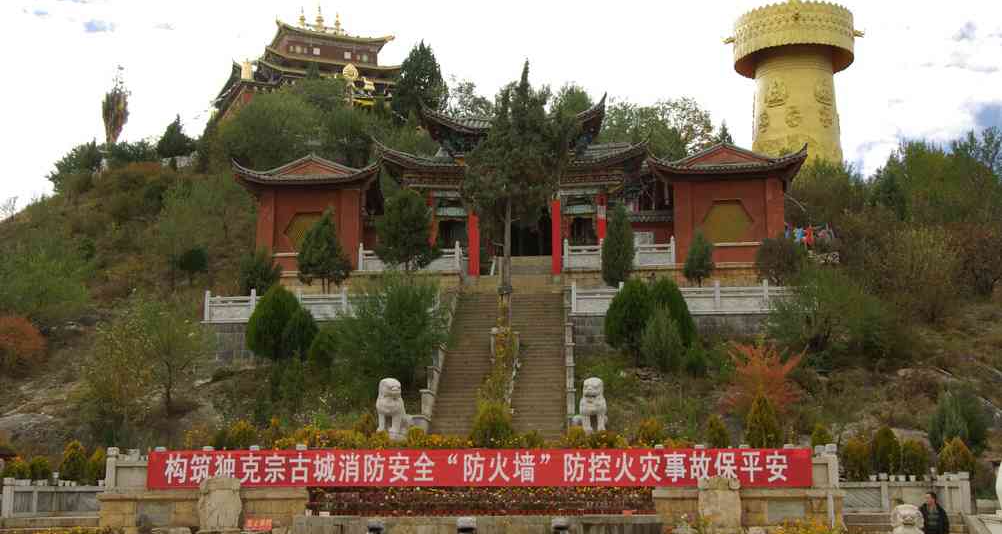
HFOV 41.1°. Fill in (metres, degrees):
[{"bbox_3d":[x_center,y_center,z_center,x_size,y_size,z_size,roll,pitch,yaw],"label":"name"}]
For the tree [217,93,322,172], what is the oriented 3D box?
[{"bbox_3d":[-13.413,-7.759,77.000,6.000,5.004,6.000,1,-10,-10],"label":"tree"}]

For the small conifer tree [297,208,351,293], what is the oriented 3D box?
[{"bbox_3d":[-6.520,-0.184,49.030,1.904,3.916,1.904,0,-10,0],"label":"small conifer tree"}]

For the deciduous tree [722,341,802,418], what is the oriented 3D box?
[{"bbox_3d":[7.347,3.189,37.500,2.250,2.250,2.100,-1,-10,3],"label":"deciduous tree"}]

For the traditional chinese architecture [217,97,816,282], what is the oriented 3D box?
[{"bbox_3d":[0.807,-3.038,51.000,20.700,7.300,8.000,-1,-10,6],"label":"traditional chinese architecture"}]

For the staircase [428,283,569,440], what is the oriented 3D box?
[{"bbox_3d":[0.196,2.754,43.252,4.100,6.100,10.700,-1,-10,3],"label":"staircase"}]

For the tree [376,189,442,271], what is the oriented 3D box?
[{"bbox_3d":[-3.039,-1.091,43.755,2.196,3.039,2.087,0,-10,0],"label":"tree"}]

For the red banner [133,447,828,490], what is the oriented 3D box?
[{"bbox_3d":[-0.422,4.066,26.800,13.300,0.780,0.080,-1,-10,3],"label":"red banner"}]

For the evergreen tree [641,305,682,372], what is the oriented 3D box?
[{"bbox_3d":[4.709,2.134,39.364,1.239,1.956,1.177,0,-10,0],"label":"evergreen tree"}]

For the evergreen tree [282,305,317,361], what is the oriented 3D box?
[{"bbox_3d":[-6.279,2.098,41.800,1.150,1.750,1.150,-1,-10,3],"label":"evergreen tree"}]

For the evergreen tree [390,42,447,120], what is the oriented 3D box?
[{"bbox_3d":[-5.496,-12.104,90.000,3.911,6.583,3.911,0,-10,-3],"label":"evergreen tree"}]

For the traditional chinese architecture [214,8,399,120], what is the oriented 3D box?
[{"bbox_3d":[-15.398,-15.734,112.000,15.500,11.500,12.500,3,-10,-19],"label":"traditional chinese architecture"}]

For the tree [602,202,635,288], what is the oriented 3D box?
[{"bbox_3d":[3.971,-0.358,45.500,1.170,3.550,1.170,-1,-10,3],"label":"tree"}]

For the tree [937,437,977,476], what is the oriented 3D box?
[{"bbox_3d":[10.341,4.415,30.300,0.908,1.124,0.908,-4,-10,19],"label":"tree"}]

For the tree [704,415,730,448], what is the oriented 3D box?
[{"bbox_3d":[5.110,4.024,31.500,0.680,1.120,0.680,-1,-10,3],"label":"tree"}]

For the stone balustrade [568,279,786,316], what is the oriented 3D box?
[{"bbox_3d":[5.686,0.983,43.000,7.000,1.150,0.300,-1,-10,3],"label":"stone balustrade"}]

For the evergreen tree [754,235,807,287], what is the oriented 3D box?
[{"bbox_3d":[10.123,0.072,48.169,1.871,2.452,1.871,0,-10,0],"label":"evergreen tree"}]

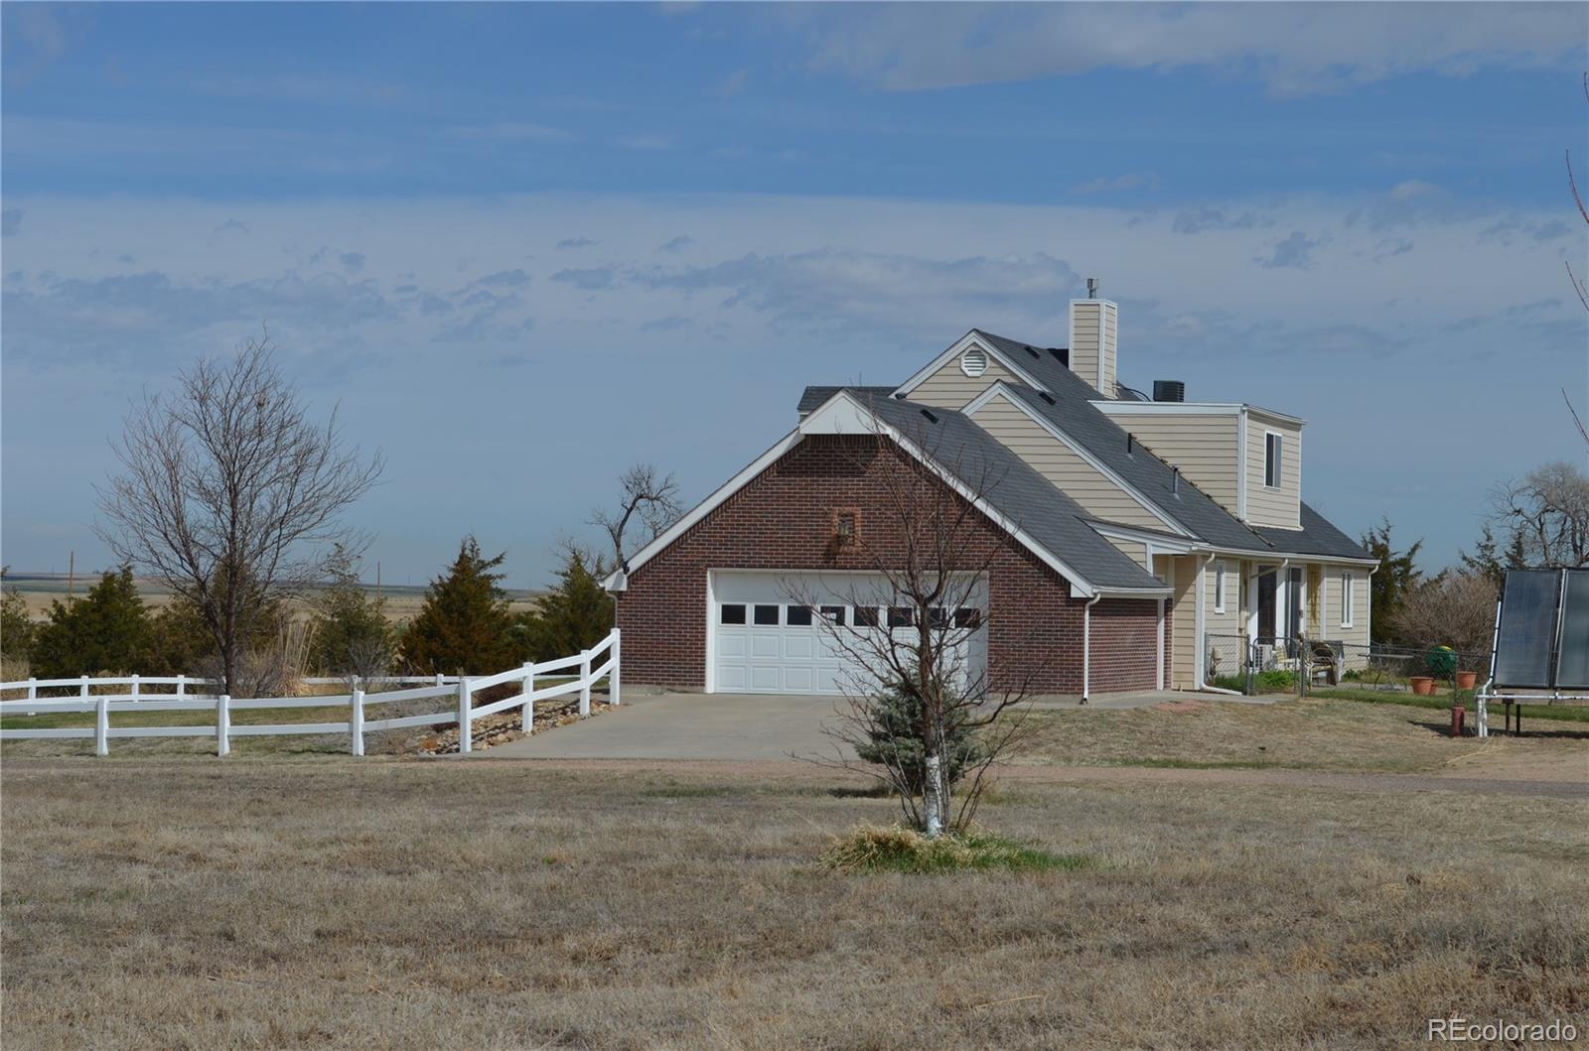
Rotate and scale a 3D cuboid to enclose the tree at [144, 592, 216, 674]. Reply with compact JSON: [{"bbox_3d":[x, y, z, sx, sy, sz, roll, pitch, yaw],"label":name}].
[{"bbox_3d":[-17.642,3.505,104.000,2.200,3.000,2.200,1,-1,0],"label":"tree"}]

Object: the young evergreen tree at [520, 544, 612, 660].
[{"bbox_3d":[-6.142,2.622,99.000,2.850,3.900,2.700,1,-1,-4],"label":"young evergreen tree"}]

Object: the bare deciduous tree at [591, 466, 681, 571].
[{"bbox_3d":[-4.745,1.740,110.000,4.300,7.400,4.000,1,-1,-2],"label":"bare deciduous tree"}]

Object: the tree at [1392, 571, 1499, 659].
[{"bbox_3d":[14.324,2.201,79.000,2.500,2.400,2.400,1,-1,10],"label":"tree"}]

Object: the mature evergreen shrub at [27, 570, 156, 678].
[{"bbox_3d":[-16.747,2.514,86.000,2.950,3.100,2.800,1,-1,-11],"label":"mature evergreen shrub"}]

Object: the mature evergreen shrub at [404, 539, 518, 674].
[{"bbox_3d":[-9.894,2.687,107.000,3.500,4.800,3.400,1,-1,0],"label":"mature evergreen shrub"}]

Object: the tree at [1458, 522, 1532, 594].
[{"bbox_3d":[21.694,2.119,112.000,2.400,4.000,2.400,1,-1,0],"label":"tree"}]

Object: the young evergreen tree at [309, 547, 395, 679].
[{"bbox_3d":[-11.335,2.450,92.500,2.250,3.750,2.200,1,-1,-7],"label":"young evergreen tree"}]

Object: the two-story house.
[{"bbox_3d":[4.468,-0.837,71.926,10.500,7.900,24.600,1,-1,18],"label":"two-story house"}]

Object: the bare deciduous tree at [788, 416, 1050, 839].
[{"bbox_3d":[1.129,0.897,33.000,2.500,3.900,2.400,1,-1,0],"label":"bare deciduous tree"}]

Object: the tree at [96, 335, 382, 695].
[{"bbox_3d":[-12.446,-0.209,81.000,6.300,8.150,6.000,1,-1,0],"label":"tree"}]

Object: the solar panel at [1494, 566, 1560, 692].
[{"bbox_3d":[12.798,1.809,63.000,1.130,2.360,0.120,0,-27,21],"label":"solar panel"}]

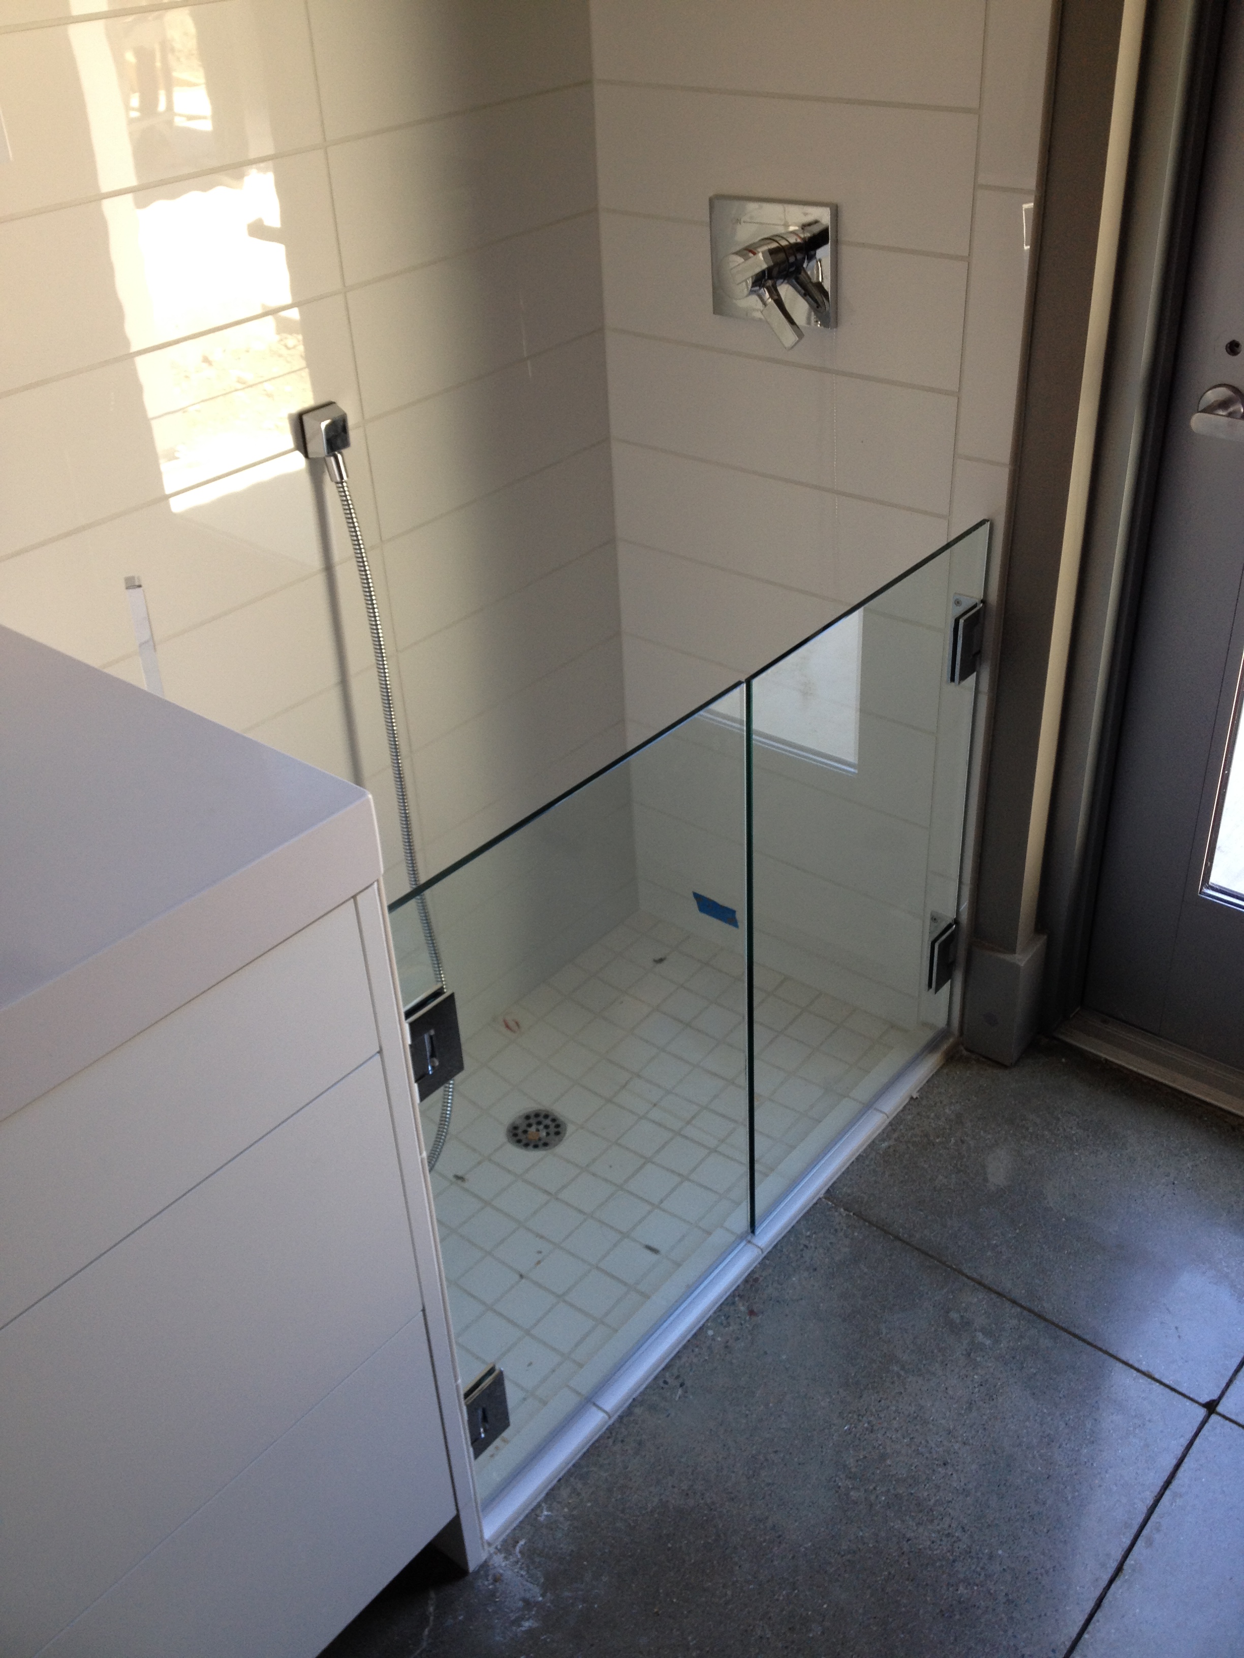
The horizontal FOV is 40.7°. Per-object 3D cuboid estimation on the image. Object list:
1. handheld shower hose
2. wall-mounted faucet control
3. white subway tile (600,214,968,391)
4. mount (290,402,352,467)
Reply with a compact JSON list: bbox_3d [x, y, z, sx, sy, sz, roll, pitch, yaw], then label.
[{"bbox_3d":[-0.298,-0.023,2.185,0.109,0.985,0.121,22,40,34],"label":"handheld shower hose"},{"bbox_3d":[0.163,-0.678,2.059,0.190,0.159,0.075,22,40,34],"label":"wall-mounted faucet control"},{"bbox_3d":[0.189,-0.668,2.108,0.542,0.148,0.010,22,40,34],"label":"white subway tile"},{"bbox_3d":[-0.342,-0.461,1.961,0.033,0.059,0.051,22,40,34],"label":"mount"}]

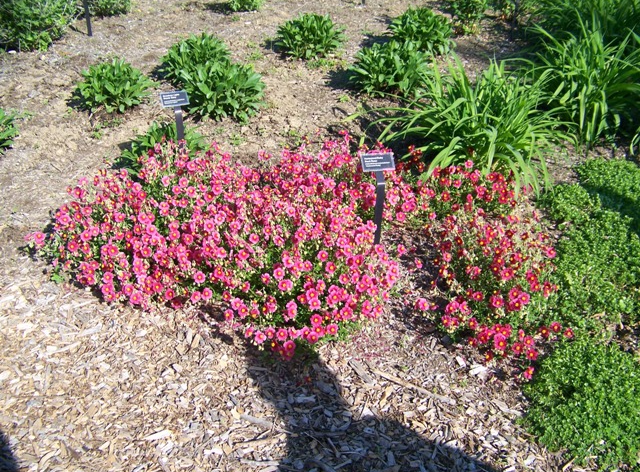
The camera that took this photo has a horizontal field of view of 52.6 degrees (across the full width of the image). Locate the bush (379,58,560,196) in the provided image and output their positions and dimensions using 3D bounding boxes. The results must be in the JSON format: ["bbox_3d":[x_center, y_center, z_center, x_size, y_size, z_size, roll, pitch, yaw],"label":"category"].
[{"bbox_3d":[0.643,-0.490,2.820,0.816,0.500,0.734,0,33,0],"label":"bush"}]

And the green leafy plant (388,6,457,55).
[{"bbox_3d":[0.693,-1.406,4.426,0.446,0.291,0.418,0,33,0],"label":"green leafy plant"}]

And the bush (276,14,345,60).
[{"bbox_3d":[-0.057,-1.335,4.327,0.468,0.281,0.439,0,33,0],"label":"bush"}]

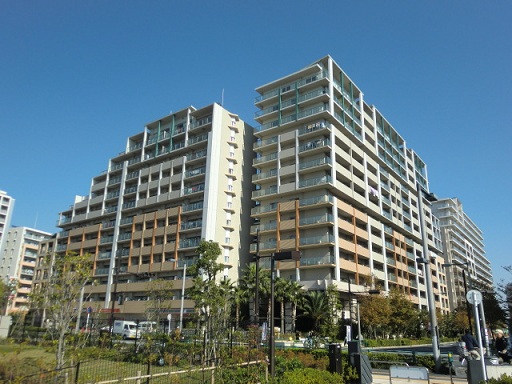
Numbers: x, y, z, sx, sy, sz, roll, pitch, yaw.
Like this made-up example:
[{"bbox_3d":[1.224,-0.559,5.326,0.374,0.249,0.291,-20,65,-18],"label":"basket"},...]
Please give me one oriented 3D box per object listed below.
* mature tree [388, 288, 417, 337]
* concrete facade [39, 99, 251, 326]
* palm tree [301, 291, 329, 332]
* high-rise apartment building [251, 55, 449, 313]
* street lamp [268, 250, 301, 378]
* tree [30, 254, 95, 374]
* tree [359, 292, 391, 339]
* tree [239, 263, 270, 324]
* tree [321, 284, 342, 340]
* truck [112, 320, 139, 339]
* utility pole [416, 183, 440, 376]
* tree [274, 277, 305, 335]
[{"bbox_3d":[18.399,15.558,48.334,3.700,6.673,3.700,-5,-19,19],"label":"mature tree"},{"bbox_3d":[-21.187,8.023,75.499,46.200,36.400,15.000,-12,-23,35],"label":"concrete facade"},{"bbox_3d":[6.920,14.581,45.208,3.500,5.833,3.500,-1,-19,8],"label":"palm tree"},{"bbox_3d":[24.491,7.791,83.843,15.600,44.200,63.000,-12,-23,35],"label":"high-rise apartment building"},{"bbox_3d":[0.872,4.038,12.629,0.920,4.206,0.420,-12,-23,35],"label":"street lamp"},{"bbox_3d":[-6.809,4.098,13.425,1.950,4.035,1.950,10,-20,-24],"label":"tree"},{"bbox_3d":[13.598,14.544,44.226,3.700,5.795,3.700,-4,-19,16],"label":"tree"},{"bbox_3d":[-0.187,13.540,48.185,4.000,9.347,4.000,1,-18,0],"label":"tree"},{"bbox_3d":[8.608,13.819,43.563,2.700,6.524,2.700,-2,-19,11],"label":"tree"},{"bbox_3d":[-15.798,16.515,46.217,3.400,1.950,1.500,-12,-23,35],"label":"truck"},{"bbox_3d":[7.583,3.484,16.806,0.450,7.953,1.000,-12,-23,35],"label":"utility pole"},{"bbox_3d":[3.991,13.968,45.765,3.600,7.209,3.600,0,-18,5],"label":"tree"}]

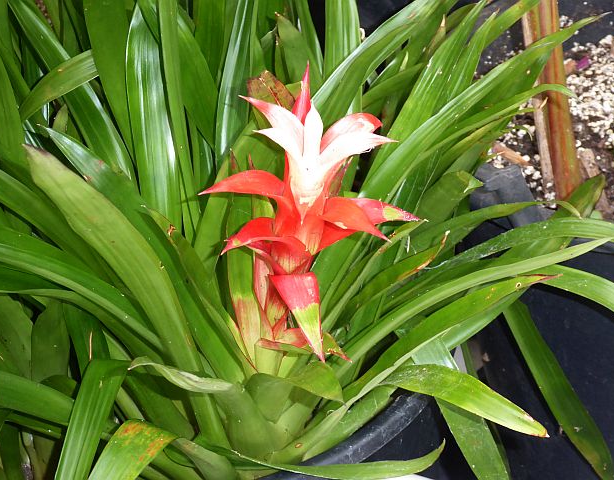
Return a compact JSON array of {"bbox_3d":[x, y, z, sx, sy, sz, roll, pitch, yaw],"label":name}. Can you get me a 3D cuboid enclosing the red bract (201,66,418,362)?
[{"bbox_3d":[0.000,-0.019,1.200,0.120,0.170,0.110,4,33,-3],"label":"red bract"}]

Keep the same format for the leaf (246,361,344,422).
[{"bbox_3d":[-0.007,0.088,1.235,0.054,0.034,0.032,0,33,0],"label":"leaf"}]

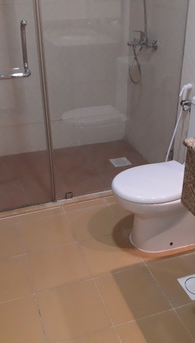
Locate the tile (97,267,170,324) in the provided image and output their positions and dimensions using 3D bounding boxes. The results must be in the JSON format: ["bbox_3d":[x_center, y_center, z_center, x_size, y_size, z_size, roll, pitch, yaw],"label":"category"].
[{"bbox_3d":[0.170,0.607,1.762,0.302,0.013,0.302,-10,31,-16],"label":"tile"}]

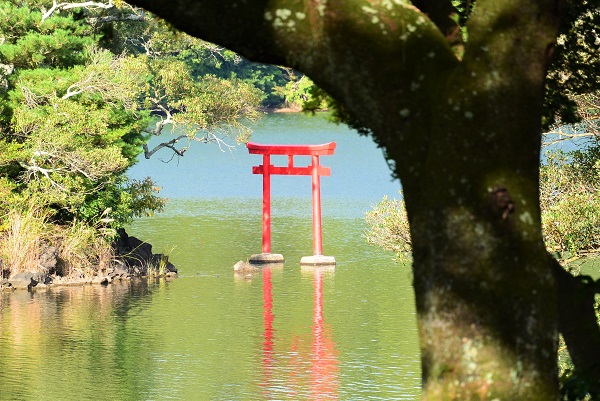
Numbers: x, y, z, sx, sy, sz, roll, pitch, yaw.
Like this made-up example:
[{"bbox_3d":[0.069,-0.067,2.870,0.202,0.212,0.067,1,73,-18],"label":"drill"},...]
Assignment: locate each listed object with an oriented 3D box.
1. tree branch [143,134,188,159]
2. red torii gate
[{"bbox_3d":[-2.905,-1.167,107.000,1.000,0.520,0.450,0,2,0],"label":"tree branch"},{"bbox_3d":[-0.179,0.061,108.000,2.420,2.660,0.600,1,2,42],"label":"red torii gate"}]

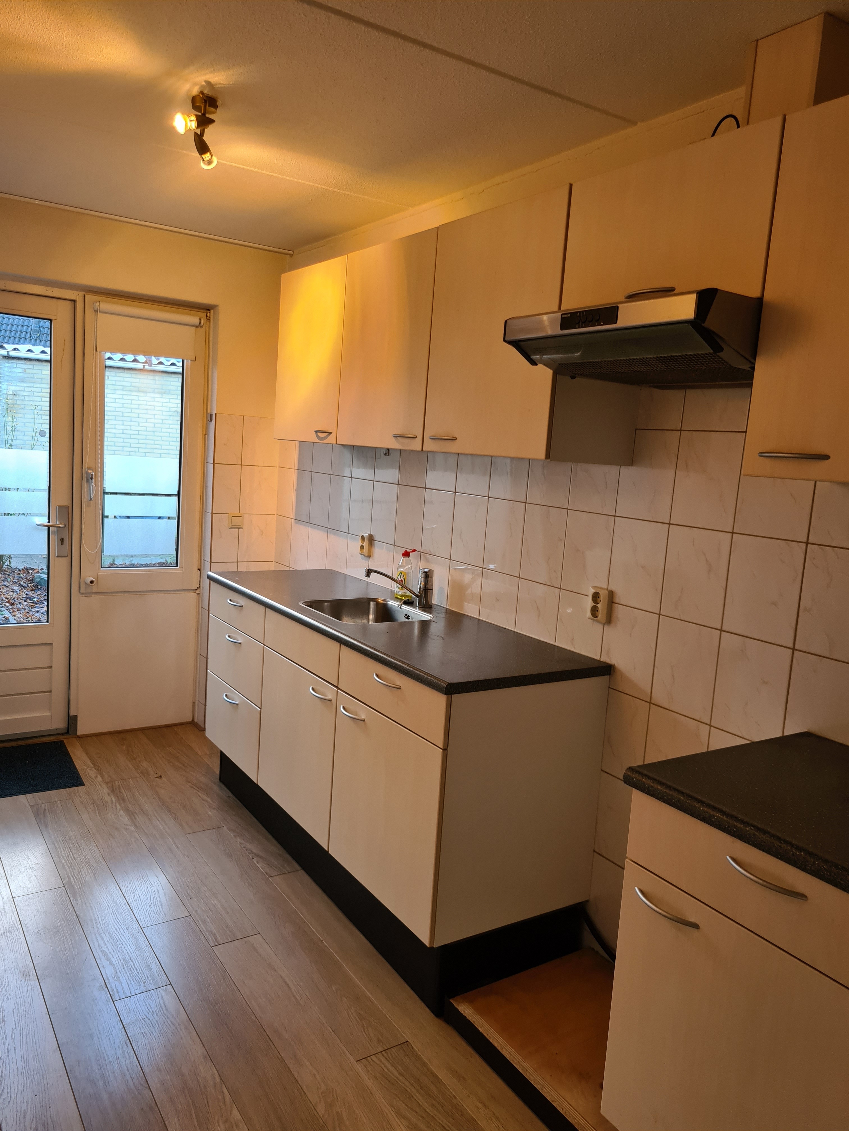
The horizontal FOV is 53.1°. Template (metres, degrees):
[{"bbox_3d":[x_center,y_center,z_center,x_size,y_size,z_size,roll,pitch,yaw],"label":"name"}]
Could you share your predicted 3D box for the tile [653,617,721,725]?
[{"bbox_3d":[0.698,0.275,2.270,0.009,0.248,0.200,-1,9,-33],"label":"tile"}]

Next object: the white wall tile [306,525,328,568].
[{"bbox_3d":[-0.516,-0.066,4.132,0.010,0.250,0.201,-1,10,-33],"label":"white wall tile"}]

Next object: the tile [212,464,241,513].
[{"bbox_3d":[-1.014,-0.390,4.371,0.142,0.250,0.010,-1,10,-33],"label":"tile"}]

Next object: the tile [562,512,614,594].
[{"bbox_3d":[0.492,-0.035,2.553,0.010,0.247,0.200,-1,10,-33],"label":"tile"}]

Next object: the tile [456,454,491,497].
[{"bbox_3d":[0.183,-0.376,3.037,0.009,0.248,0.200,-1,9,-33],"label":"tile"}]

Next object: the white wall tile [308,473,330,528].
[{"bbox_3d":[-0.495,-0.314,4.074,0.009,0.248,0.200,-1,9,-33],"label":"white wall tile"}]

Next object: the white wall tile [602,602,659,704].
[{"bbox_3d":[0.585,0.243,2.421,0.010,0.247,0.200,-1,10,-33],"label":"white wall tile"}]

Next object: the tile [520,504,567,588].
[{"bbox_3d":[0.385,-0.066,2.737,0.009,0.248,0.200,-1,9,-33],"label":"tile"}]

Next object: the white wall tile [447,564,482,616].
[{"bbox_3d":[0.148,0.120,3.106,0.009,0.248,0.200,-1,9,-33],"label":"white wall tile"}]

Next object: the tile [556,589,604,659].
[{"bbox_3d":[0.471,0.210,2.570,0.009,0.247,0.198,-1,10,-33],"label":"tile"}]

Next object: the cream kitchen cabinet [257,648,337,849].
[{"bbox_3d":[-0.223,0.615,3.147,0.568,0.550,0.598,-1,10,-33],"label":"cream kitchen cabinet"}]

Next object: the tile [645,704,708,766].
[{"bbox_3d":[0.671,0.516,2.274,0.009,0.247,0.198,-1,10,-33],"label":"tile"}]

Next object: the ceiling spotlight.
[{"bbox_3d":[-0.649,-1.236,2.413,0.125,0.150,0.290,2,8,-15],"label":"ceiling spotlight"}]

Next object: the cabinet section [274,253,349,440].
[{"bbox_3d":[-0.332,-0.849,3.507,0.328,0.688,0.599,-1,9,-33],"label":"cabinet section"}]

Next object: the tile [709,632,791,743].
[{"bbox_3d":[0.797,0.302,2.074,0.009,0.247,0.198,-1,10,-33],"label":"tile"}]

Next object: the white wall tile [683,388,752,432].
[{"bbox_3d":[0.755,-0.472,2.182,0.010,0.250,0.201,-1,10,-33],"label":"white wall tile"}]

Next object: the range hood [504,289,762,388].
[{"bbox_3d":[0.558,-0.505,1.967,0.503,0.139,0.597,-1,10,-33],"label":"range hood"}]

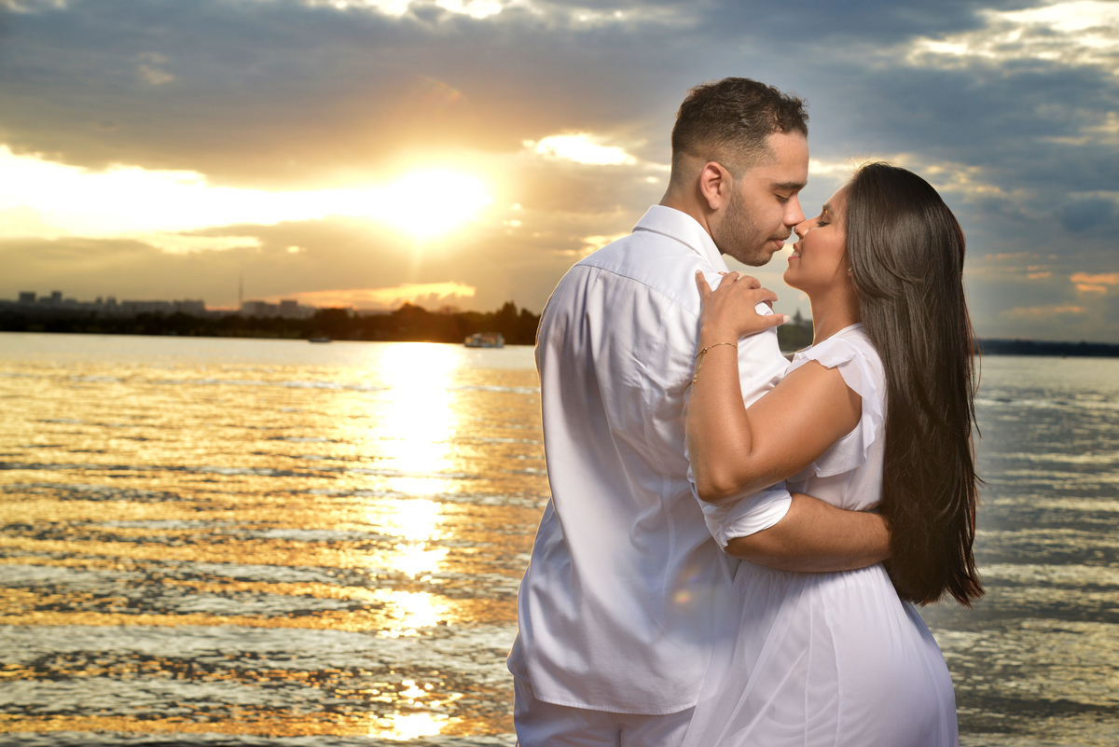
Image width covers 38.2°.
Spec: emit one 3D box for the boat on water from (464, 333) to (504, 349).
[{"bbox_3d":[-22.230,-9.745,480.000,11.000,4.500,3.900,2,1,10],"label":"boat on water"}]

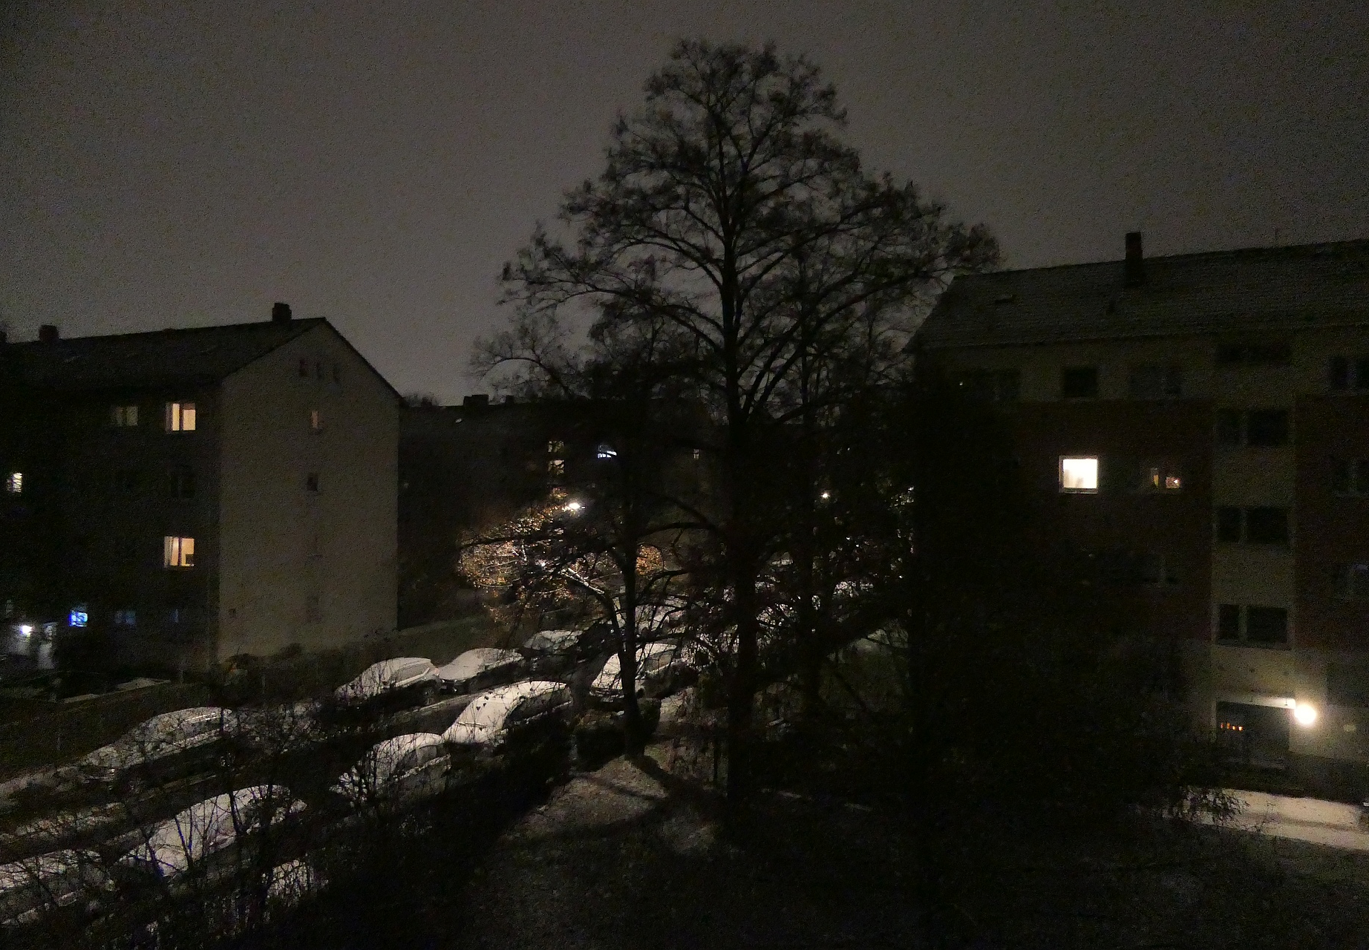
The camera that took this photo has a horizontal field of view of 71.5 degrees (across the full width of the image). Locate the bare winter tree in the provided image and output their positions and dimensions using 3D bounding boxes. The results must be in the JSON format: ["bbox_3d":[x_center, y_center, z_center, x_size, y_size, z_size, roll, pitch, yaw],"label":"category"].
[{"bbox_3d":[1.546,-1.390,24.200,12.800,19.500,12.500,0,-1,22],"label":"bare winter tree"}]

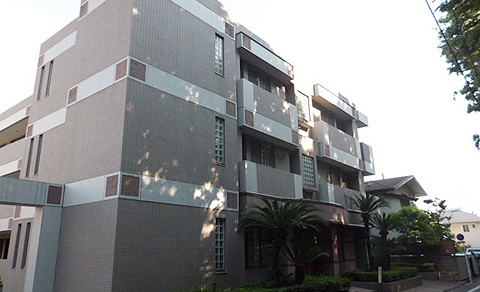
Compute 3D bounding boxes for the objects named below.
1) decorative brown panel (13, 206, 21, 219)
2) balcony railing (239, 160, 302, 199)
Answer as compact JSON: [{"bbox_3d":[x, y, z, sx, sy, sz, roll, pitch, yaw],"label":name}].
[{"bbox_3d":[-7.164,2.105,11.653,0.440,0.480,0.050,-13,-19,37],"label":"decorative brown panel"},{"bbox_3d":[1.181,1.317,12.850,0.404,1.010,3.434,-15,-21,39],"label":"balcony railing"}]

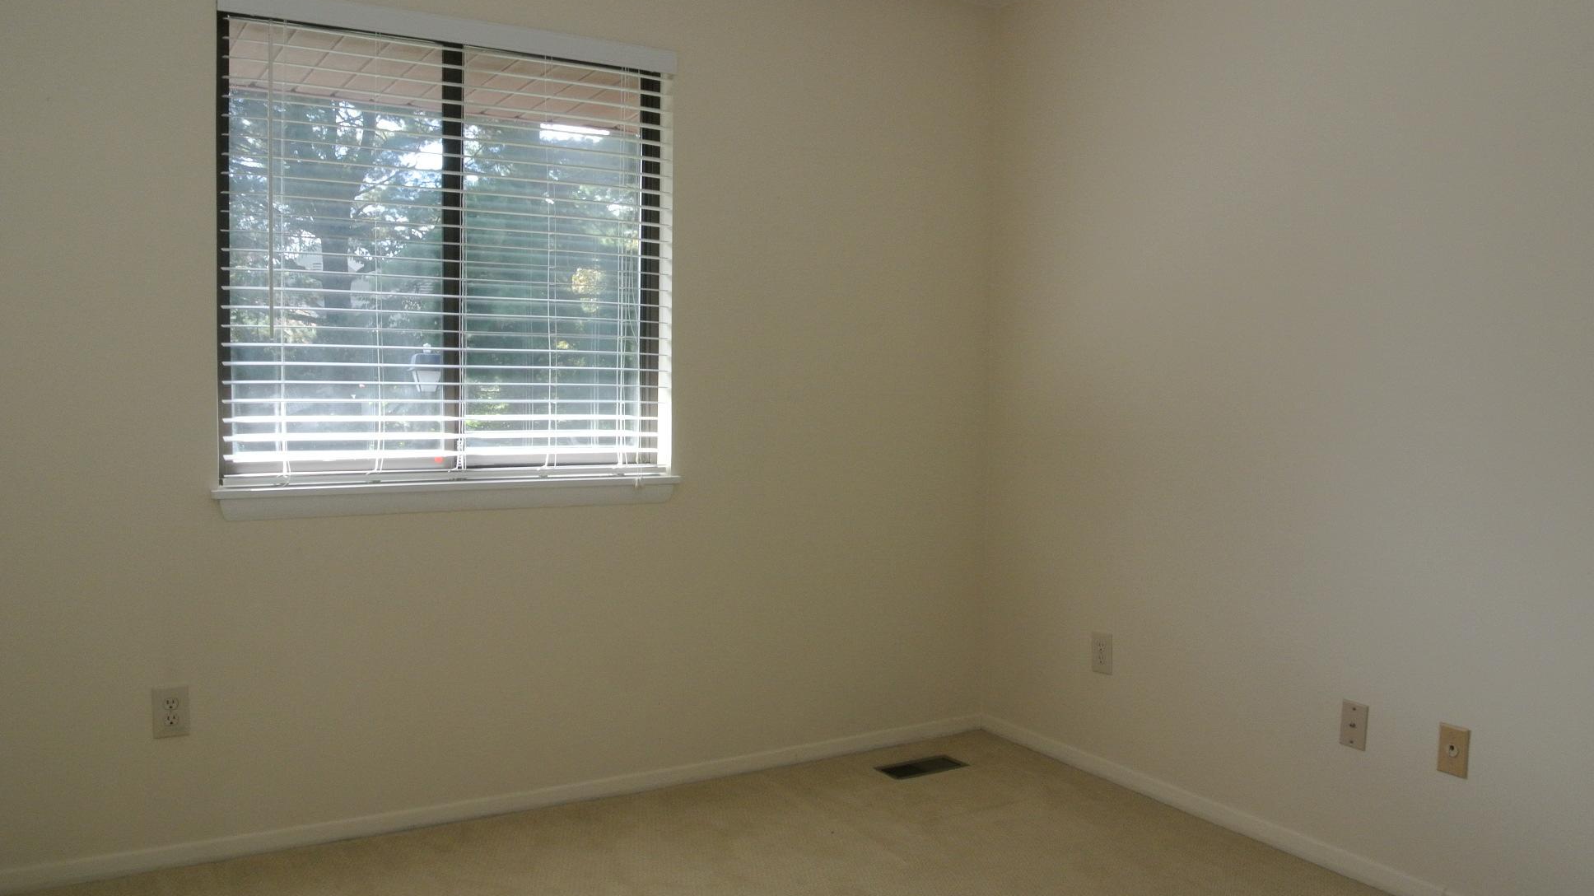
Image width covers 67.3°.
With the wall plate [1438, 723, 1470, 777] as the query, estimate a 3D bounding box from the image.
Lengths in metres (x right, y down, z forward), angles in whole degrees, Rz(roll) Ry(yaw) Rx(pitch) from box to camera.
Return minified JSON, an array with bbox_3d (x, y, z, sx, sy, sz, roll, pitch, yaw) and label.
[{"bbox_3d":[1.491,0.687,2.717,0.008,0.114,0.070,-1,3,-30],"label":"wall plate"}]

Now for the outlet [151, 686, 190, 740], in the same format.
[{"bbox_3d":[-1.507,0.636,2.882,0.076,0.119,0.007,-1,3,-30],"label":"outlet"}]

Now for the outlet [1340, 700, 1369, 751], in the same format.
[{"bbox_3d":[1.365,0.678,2.932,0.007,0.114,0.070,-1,3,-30],"label":"outlet"}]

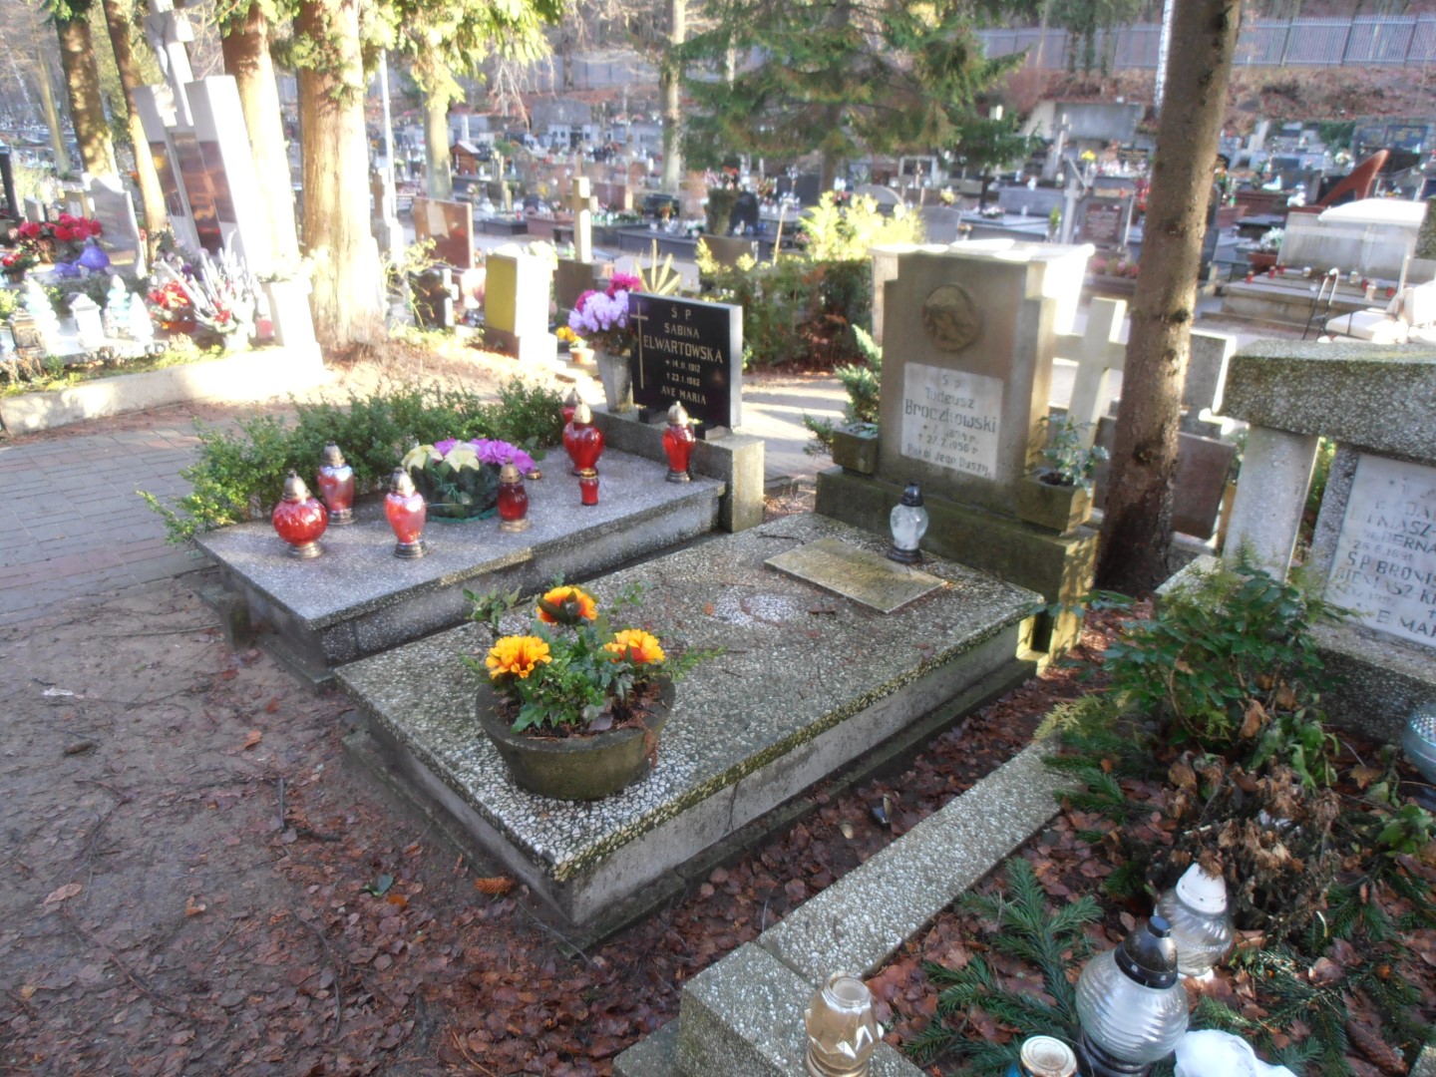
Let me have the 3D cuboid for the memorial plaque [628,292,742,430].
[{"bbox_3d":[-0.143,-0.748,4.200,0.602,0.503,0.068,20,29,40],"label":"memorial plaque"}]

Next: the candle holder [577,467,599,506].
[{"bbox_3d":[-0.478,-0.193,3.686,0.070,0.135,0.070,1,21,0],"label":"candle holder"}]

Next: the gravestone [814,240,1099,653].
[{"bbox_3d":[0.791,-0.327,3.340,0.216,1.179,1.003,-19,29,-40],"label":"gravestone"}]

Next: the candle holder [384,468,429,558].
[{"bbox_3d":[-1.020,-0.089,3.236,0.141,0.290,0.141,20,29,40],"label":"candle holder"}]

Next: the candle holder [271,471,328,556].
[{"bbox_3d":[-1.361,-0.084,3.232,0.168,0.276,0.168,-18,28,-41],"label":"candle holder"}]

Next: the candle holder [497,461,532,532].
[{"bbox_3d":[-0.726,-0.156,3.526,0.115,0.236,0.115,1,21,0],"label":"candle holder"}]

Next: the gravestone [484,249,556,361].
[{"bbox_3d":[-1.532,-1.788,7.595,0.394,0.739,0.384,16,26,34],"label":"gravestone"}]

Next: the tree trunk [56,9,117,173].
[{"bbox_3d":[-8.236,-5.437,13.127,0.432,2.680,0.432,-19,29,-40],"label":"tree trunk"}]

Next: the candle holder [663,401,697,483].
[{"bbox_3d":[-0.149,-0.385,3.955,0.129,0.313,0.129,1,21,0],"label":"candle holder"}]

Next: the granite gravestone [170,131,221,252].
[{"bbox_3d":[-4.087,-2.712,7.801,0.443,0.907,0.048,17,27,36],"label":"granite gravestone"}]

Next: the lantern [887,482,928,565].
[{"bbox_3d":[0.639,-0.059,3.323,0.125,0.259,0.125,1,21,0],"label":"lantern"}]

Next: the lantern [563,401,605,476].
[{"bbox_3d":[-0.540,-0.413,4.026,0.166,0.284,0.166,-18,28,-41],"label":"lantern"}]

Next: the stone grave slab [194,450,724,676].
[{"bbox_3d":[-0.879,-0.017,3.708,0.868,0.192,1.695,20,29,40],"label":"stone grave slab"}]

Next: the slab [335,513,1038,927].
[{"bbox_3d":[0.012,0.361,2.884,1.824,0.202,1.003,-19,29,-40],"label":"slab"}]

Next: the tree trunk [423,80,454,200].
[{"bbox_3d":[-6.022,-8.542,21.459,0.500,2.560,0.500,-18,28,-41],"label":"tree trunk"}]

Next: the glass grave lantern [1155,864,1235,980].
[{"bbox_3d":[0.887,0.696,1.846,0.134,0.224,0.134,-18,28,-41],"label":"glass grave lantern"}]

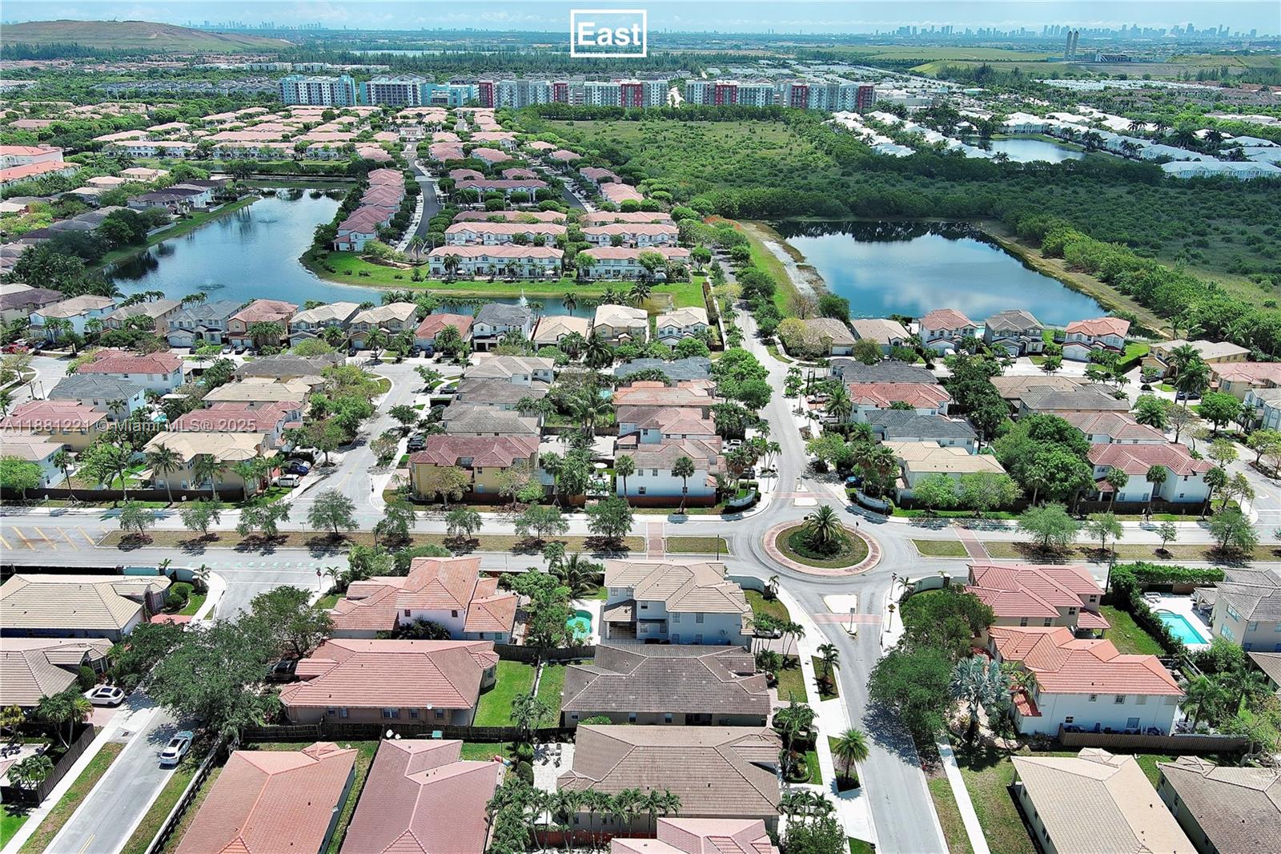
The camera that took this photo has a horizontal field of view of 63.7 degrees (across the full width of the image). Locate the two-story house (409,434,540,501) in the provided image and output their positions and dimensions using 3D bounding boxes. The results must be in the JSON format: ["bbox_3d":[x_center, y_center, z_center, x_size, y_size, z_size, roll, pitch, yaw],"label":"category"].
[{"bbox_3d":[-28.351,5.937,181.420,22.000,7.700,14.400,0,21,0],"label":"two-story house"}]

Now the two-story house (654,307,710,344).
[{"bbox_3d":[10.720,-25.920,264.140,12.820,7.770,20.490,1,21,0],"label":"two-story house"}]

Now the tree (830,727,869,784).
[{"bbox_3d":[22.240,34.720,109.350,3.900,6.300,3.900,1,21,0],"label":"tree"}]

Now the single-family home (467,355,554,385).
[{"bbox_3d":[-27.407,-10.777,221.863,18.190,7.890,14.410,1,21,0],"label":"single-family home"}]

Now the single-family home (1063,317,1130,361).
[{"bbox_3d":[112.948,-22.636,255.268,14.080,8.330,20.760,11,23,25],"label":"single-family home"}]

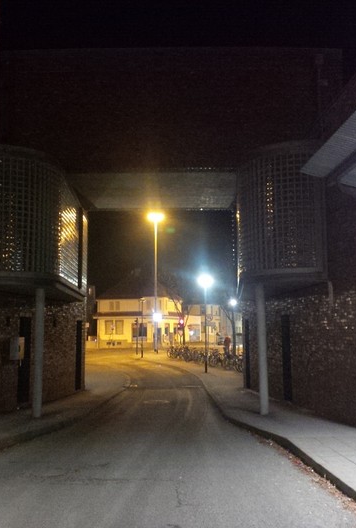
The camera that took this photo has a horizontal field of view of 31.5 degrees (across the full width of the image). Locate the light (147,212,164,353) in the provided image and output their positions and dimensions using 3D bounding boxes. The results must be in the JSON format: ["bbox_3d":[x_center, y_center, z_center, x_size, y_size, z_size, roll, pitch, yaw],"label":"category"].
[{"bbox_3d":[-2.101,1.659,60.198,1.500,13.360,0.500,0,-6,0],"label":"light"}]

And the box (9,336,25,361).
[{"bbox_3d":[-3.472,1.834,13.684,0.220,0.520,0.320,-2,-7,11],"label":"box"}]

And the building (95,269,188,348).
[{"bbox_3d":[-4.453,5.877,79.347,10.650,9.250,9.000,0,-6,0],"label":"building"}]

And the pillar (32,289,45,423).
[{"bbox_3d":[-2.754,1.735,12.462,0.170,2.530,0.170,0,-6,0],"label":"pillar"}]

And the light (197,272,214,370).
[{"bbox_3d":[1.176,2.523,26.481,0.500,4.060,0.500,0,-6,0],"label":"light"}]

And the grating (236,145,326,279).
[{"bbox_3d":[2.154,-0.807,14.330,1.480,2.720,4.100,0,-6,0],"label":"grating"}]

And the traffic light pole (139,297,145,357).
[{"bbox_3d":[-2.577,4.634,45.772,0.500,4.410,0.500,0,-6,0],"label":"traffic light pole"}]

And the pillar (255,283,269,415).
[{"bbox_3d":[1.698,1.678,12.699,0.170,2.620,0.170,0,-6,0],"label":"pillar"}]

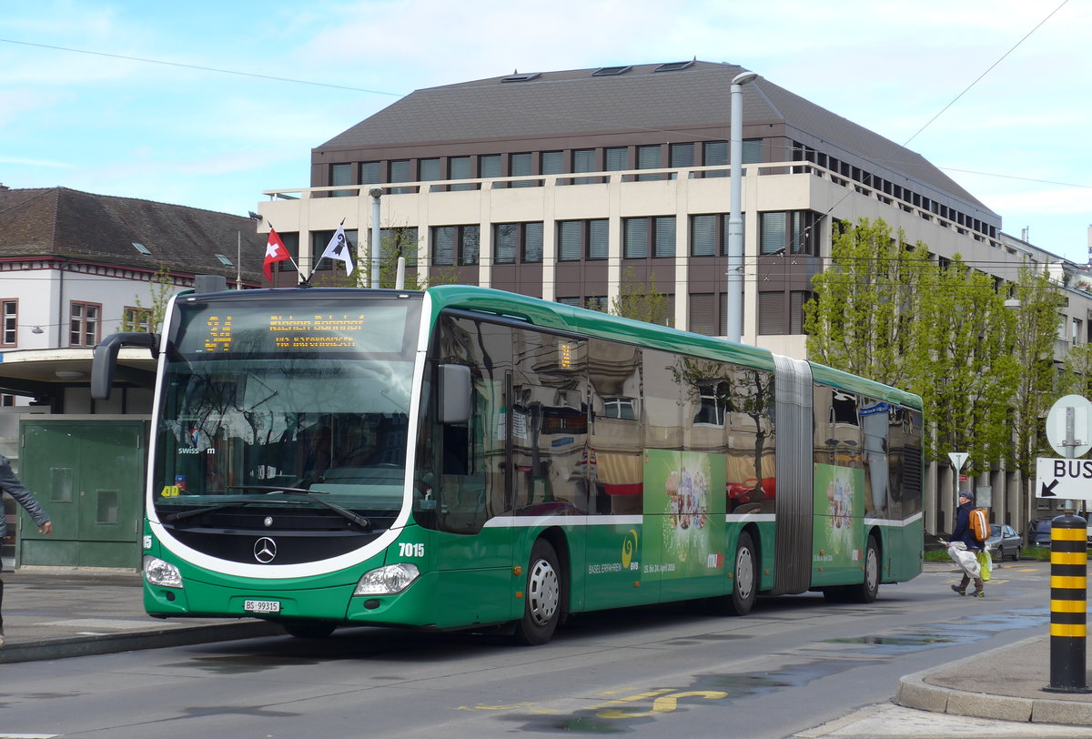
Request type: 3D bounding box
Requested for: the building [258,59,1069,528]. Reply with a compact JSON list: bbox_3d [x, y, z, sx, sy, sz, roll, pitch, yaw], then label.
[{"bbox_3d":[7.322,-2.593,120.113,27.000,22.200,39.200,-1,-4,26],"label":"building"}]

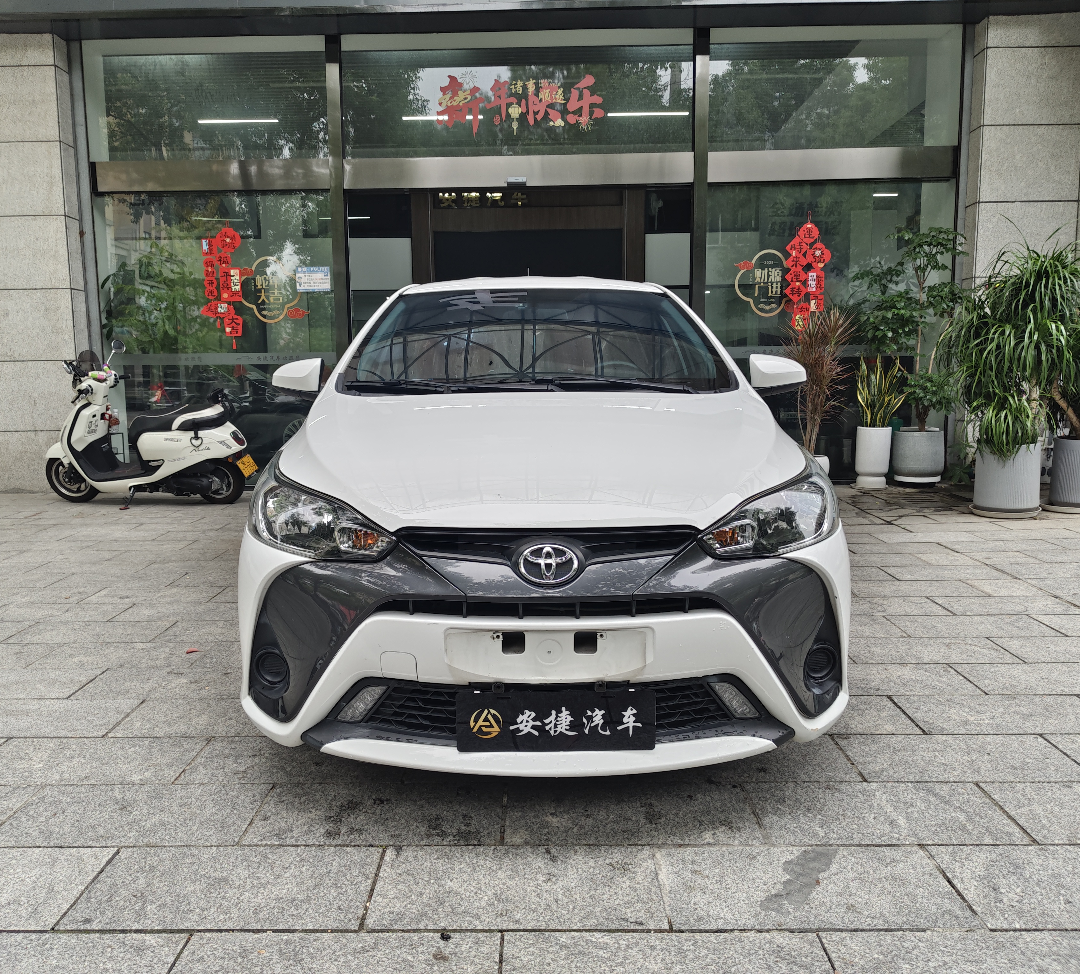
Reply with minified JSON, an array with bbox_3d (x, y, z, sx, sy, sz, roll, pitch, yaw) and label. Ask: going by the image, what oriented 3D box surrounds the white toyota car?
[{"bbox_3d":[-0.016,-0.201,4.041,1.750,1.480,4.160,-1,8,-1],"label":"white toyota car"}]

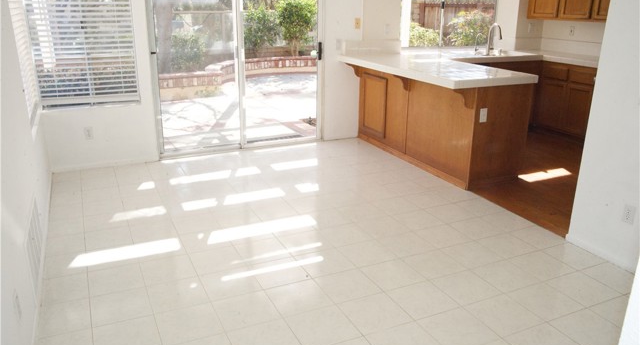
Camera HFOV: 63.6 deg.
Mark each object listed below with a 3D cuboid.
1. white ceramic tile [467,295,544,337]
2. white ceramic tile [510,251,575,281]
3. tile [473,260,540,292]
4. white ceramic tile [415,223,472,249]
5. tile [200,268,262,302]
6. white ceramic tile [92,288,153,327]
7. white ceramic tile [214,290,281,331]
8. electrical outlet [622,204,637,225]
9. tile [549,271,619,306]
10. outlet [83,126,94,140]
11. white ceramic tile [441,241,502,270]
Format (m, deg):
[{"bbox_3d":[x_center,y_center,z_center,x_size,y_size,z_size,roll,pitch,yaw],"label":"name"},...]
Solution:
[{"bbox_3d":[0.971,0.758,2.734,0.302,0.010,0.302,-8,20,-23],"label":"white ceramic tile"},{"bbox_3d":[1.380,0.582,3.202,0.300,0.010,0.300,-8,20,-23],"label":"white ceramic tile"},{"bbox_3d":[1.096,0.616,3.058,0.297,0.010,0.297,-8,20,-24],"label":"tile"},{"bbox_3d":[0.869,0.456,3.645,0.302,0.010,0.302,-8,20,-23],"label":"white ceramic tile"},{"bbox_3d":[-0.519,0.645,3.001,0.300,0.010,0.300,-8,20,-24],"label":"tile"},{"bbox_3d":[-1.067,0.721,2.767,0.300,0.010,0.300,-8,20,-24],"label":"white ceramic tile"},{"bbox_3d":[-0.385,0.721,2.710,0.297,0.010,0.297,-8,20,-24],"label":"white ceramic tile"},{"bbox_3d":[1.847,0.253,3.081,0.008,0.115,0.071,-8,20,-23],"label":"electrical outlet"},{"bbox_3d":[1.526,0.678,2.974,0.302,0.010,0.302,-8,20,-23],"label":"tile"},{"bbox_3d":[-2.165,-0.369,4.822,0.072,0.116,0.012,-8,20,-24],"label":"outlet"},{"bbox_3d":[0.983,0.534,3.340,0.300,0.010,0.300,-8,20,-23],"label":"white ceramic tile"}]

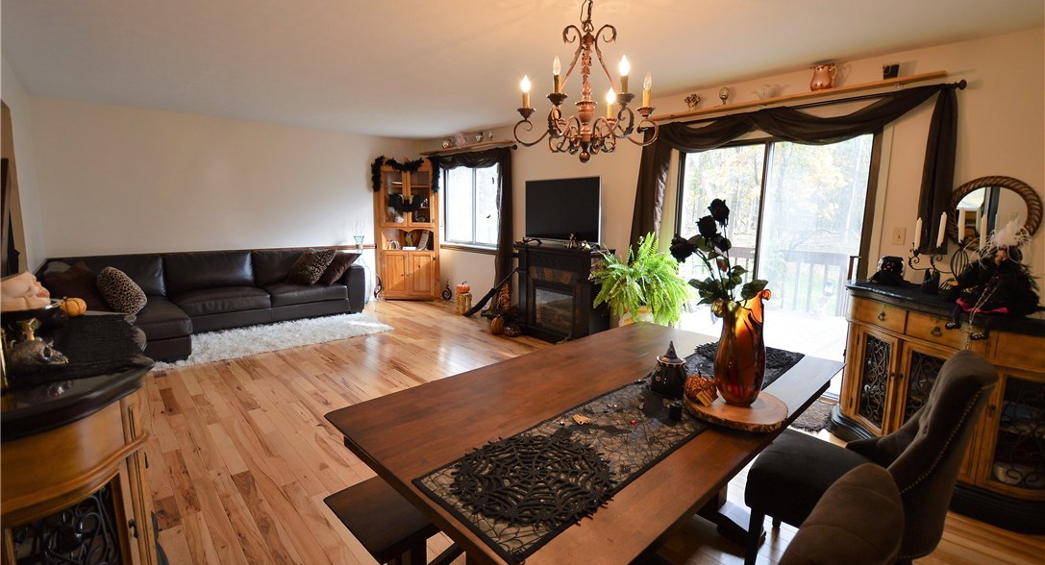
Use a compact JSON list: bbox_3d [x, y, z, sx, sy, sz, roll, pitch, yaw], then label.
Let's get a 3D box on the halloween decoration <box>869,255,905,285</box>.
[{"bbox_3d":[2.388,-0.077,2.841,0.147,0.193,0.178,-5,10,-33],"label":"halloween decoration"}]

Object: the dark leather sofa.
[{"bbox_3d":[-3.142,0.138,4.855,2.974,0.853,1.685,-8,12,-44],"label":"dark leather sofa"}]

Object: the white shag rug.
[{"bbox_3d":[-2.869,0.579,4.874,1.400,0.060,2.350,9,12,43],"label":"white shag rug"}]

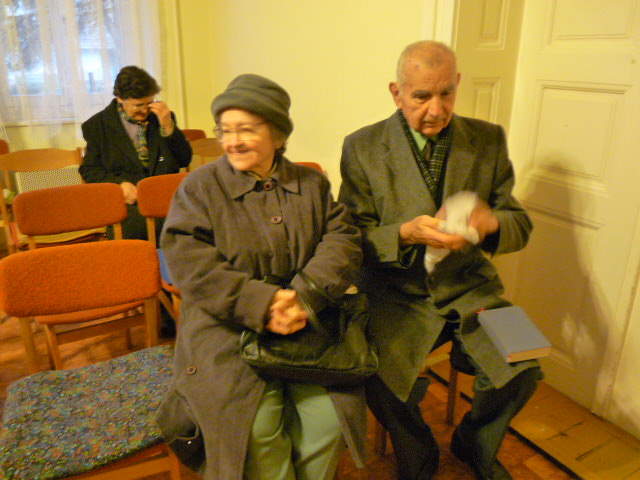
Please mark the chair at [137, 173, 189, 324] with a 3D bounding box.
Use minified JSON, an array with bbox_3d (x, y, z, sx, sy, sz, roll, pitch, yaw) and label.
[{"bbox_3d":[-0.523,0.132,2.245,0.444,0.772,0.540,-9,21,-27],"label":"chair"}]

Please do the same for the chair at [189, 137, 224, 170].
[{"bbox_3d":[-0.552,-0.203,3.178,0.444,0.811,0.482,-9,21,-27],"label":"chair"}]

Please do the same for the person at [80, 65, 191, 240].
[{"bbox_3d":[-0.913,-0.251,2.623,0.560,1.254,0.791,-9,21,-27],"label":"person"}]

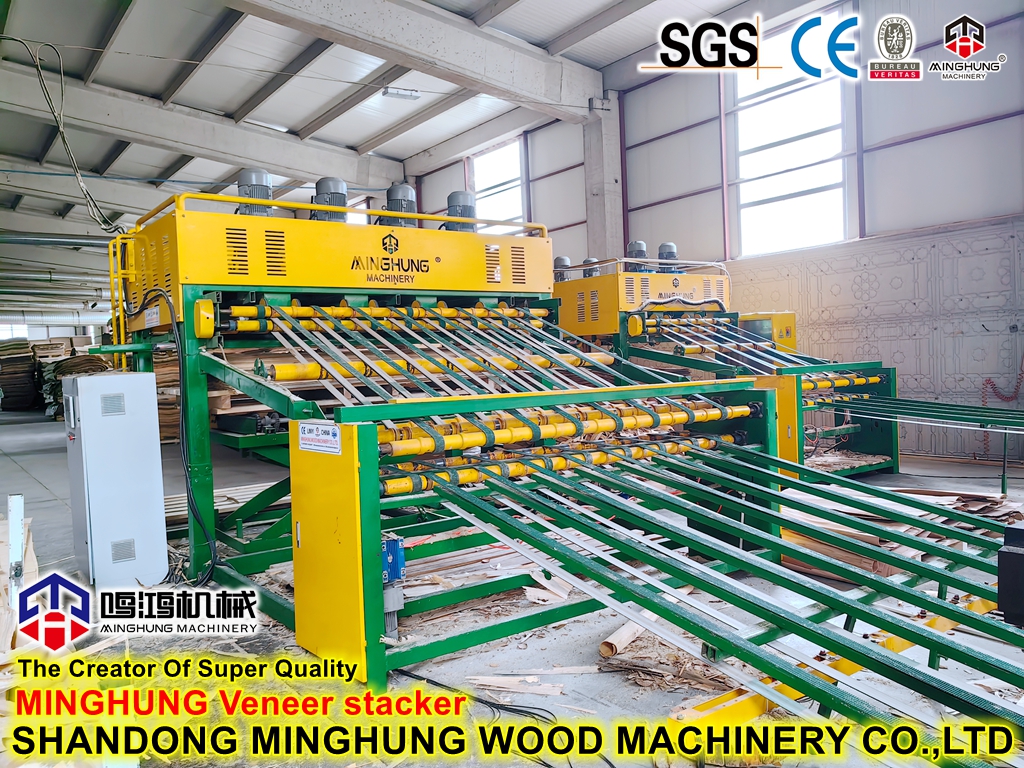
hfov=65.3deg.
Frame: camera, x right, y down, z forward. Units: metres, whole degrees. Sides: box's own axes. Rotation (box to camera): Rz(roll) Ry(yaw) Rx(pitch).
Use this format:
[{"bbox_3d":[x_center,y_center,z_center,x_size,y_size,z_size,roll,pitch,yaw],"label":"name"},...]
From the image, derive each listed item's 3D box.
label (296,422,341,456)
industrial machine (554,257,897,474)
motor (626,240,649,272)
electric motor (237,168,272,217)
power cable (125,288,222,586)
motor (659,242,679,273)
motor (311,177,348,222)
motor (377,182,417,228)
[{"bbox_3d":[-0.952,0.268,3.950,0.010,0.145,0.440,-3,2,-40],"label":"label"},{"bbox_3d":[2.494,-0.309,10.909,2.175,2.775,4.950,-3,2,-34],"label":"industrial machine"},{"bbox_3d":[1.767,-1.779,11.163,0.265,0.410,0.265,-3,2,-34],"label":"motor"},{"bbox_3d":[-2.038,-1.491,6.362,0.265,0.400,0.265,-3,2,-34],"label":"electric motor"},{"bbox_3d":[-2.527,0.338,6.018,0.255,2.130,1.350,-3,2,-36],"label":"power cable"},{"bbox_3d":[2.251,-1.824,11.496,0.265,0.410,0.265,-2,2,0],"label":"motor"},{"bbox_3d":[-1.519,-1.519,6.719,0.265,0.400,0.265,-3,2,-34],"label":"motor"},{"bbox_3d":[-0.990,-1.550,7.083,0.265,0.400,0.265,-3,2,-34],"label":"motor"}]

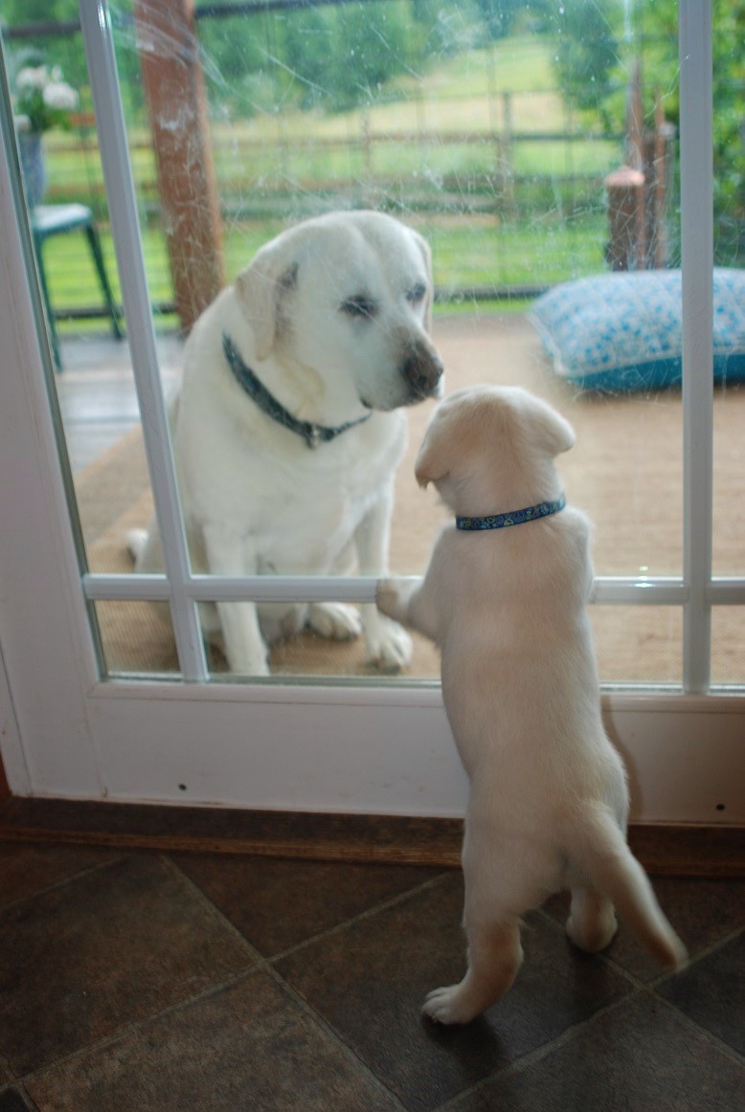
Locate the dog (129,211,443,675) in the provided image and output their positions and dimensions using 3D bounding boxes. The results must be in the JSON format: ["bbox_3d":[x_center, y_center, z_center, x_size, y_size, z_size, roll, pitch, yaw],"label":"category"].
[{"bbox_3d":[-0.201,-0.200,2.193,0.440,0.750,0.740,-10,22,-14],"label":"dog"}]

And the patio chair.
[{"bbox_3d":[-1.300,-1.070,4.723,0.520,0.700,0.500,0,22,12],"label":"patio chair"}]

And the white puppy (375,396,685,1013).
[{"bbox_3d":[0.155,0.147,1.385,0.300,0.635,0.370,-4,22,3],"label":"white puppy"}]

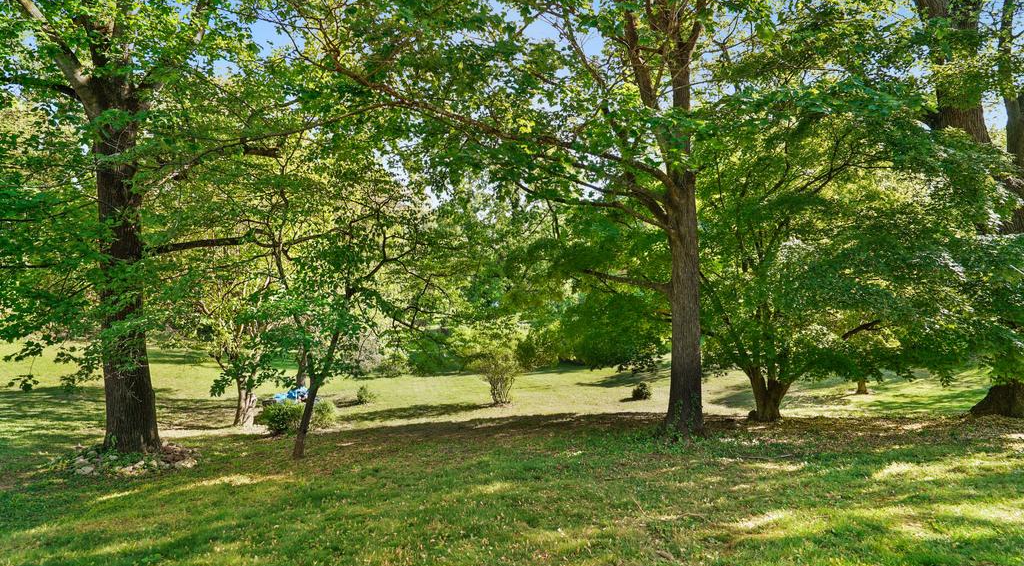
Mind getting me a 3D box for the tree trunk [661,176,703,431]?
[{"bbox_3d":[2.938,0.385,7.800,0.660,4.429,0.650,0,0,0],"label":"tree trunk"}]

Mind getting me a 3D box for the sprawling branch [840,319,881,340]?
[{"bbox_3d":[7.292,0.970,9.500,0.867,0.413,0.400,0,0,0],"label":"sprawling branch"}]

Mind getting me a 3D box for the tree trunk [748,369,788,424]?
[{"bbox_3d":[5.499,2.443,9.800,0.887,1.140,0.750,0,0,0],"label":"tree trunk"}]

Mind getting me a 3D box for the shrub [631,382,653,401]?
[{"bbox_3d":[4.266,3.575,15.000,0.716,0.651,0.700,0,0,0],"label":"shrub"}]

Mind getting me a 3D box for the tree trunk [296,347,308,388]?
[{"bbox_3d":[-7.592,3.026,16.500,0.380,1.513,0.380,0,0,0],"label":"tree trunk"}]

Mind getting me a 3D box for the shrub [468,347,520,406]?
[{"bbox_3d":[-0.557,2.978,14.500,1.610,1.796,1.600,0,0,0],"label":"shrub"}]

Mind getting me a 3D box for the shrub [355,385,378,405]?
[{"bbox_3d":[-4.634,3.583,14.500,0.755,0.629,0.700,0,0,0],"label":"shrub"}]

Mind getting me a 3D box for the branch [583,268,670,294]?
[{"bbox_3d":[1.936,-0.042,7.700,1.469,0.434,0.400,0,0,0],"label":"branch"}]

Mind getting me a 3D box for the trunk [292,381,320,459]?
[{"bbox_3d":[-3.069,2.054,6.800,0.414,1.154,0.250,0,0,0],"label":"trunk"}]

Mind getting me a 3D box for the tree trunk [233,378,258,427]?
[{"bbox_3d":[-6.322,2.835,10.800,0.560,1.172,0.500,0,0,0],"label":"tree trunk"}]

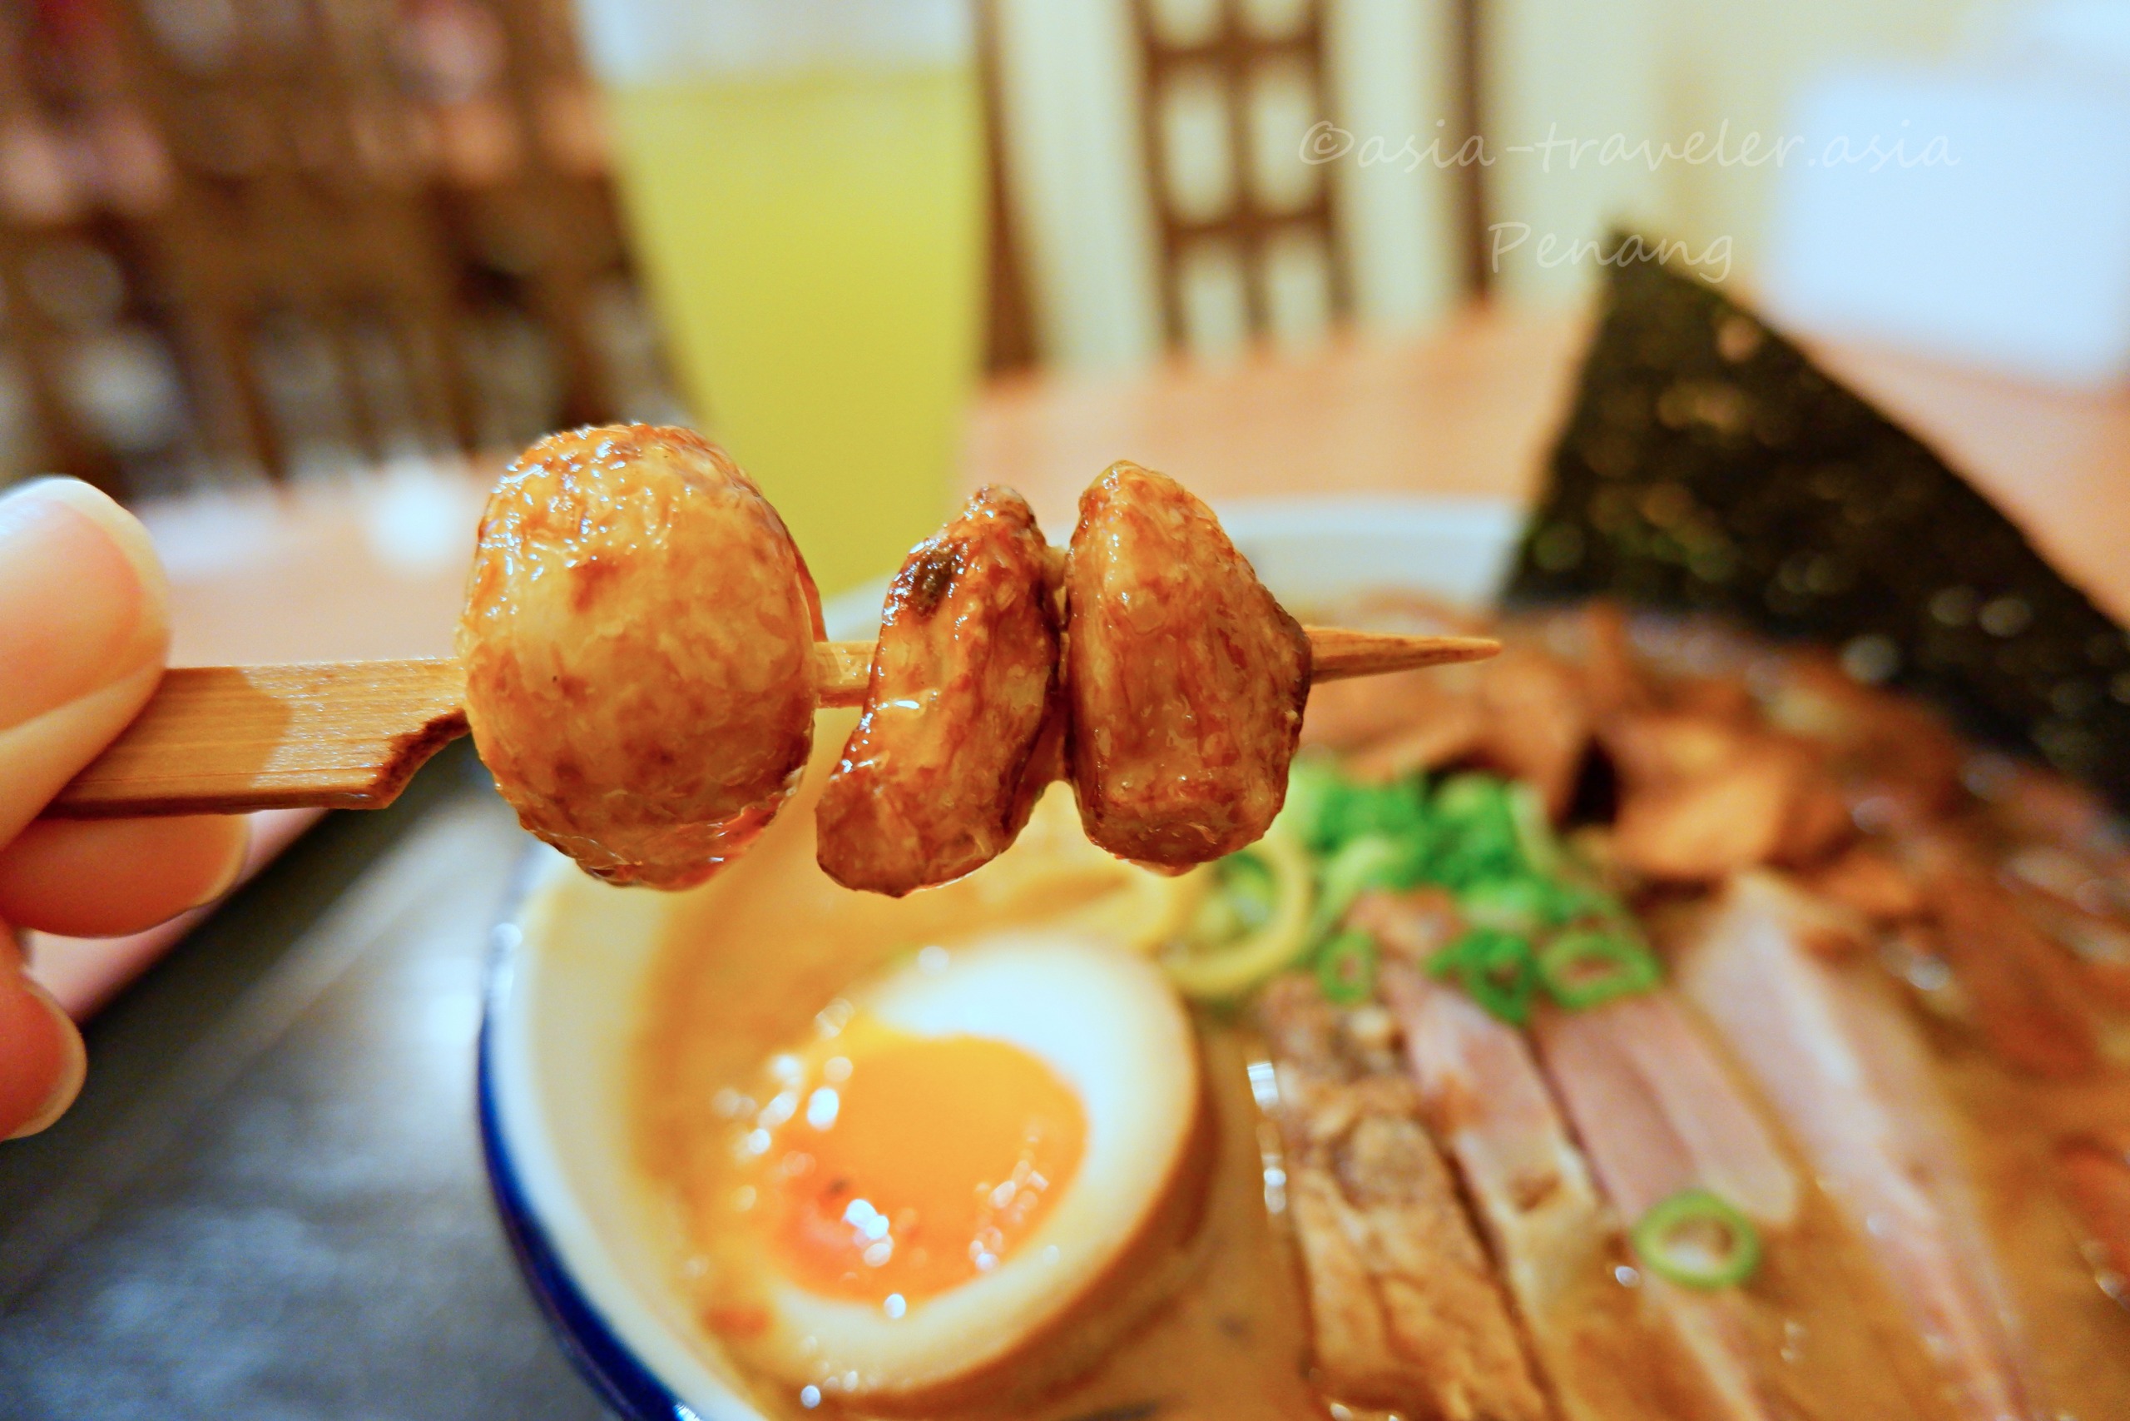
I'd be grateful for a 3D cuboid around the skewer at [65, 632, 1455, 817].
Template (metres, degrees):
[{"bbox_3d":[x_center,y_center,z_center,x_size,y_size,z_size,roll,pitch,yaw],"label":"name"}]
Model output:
[{"bbox_3d":[-0.028,0.001,0.091,0.116,0.003,0.010,-2,59,-1],"label":"skewer"}]

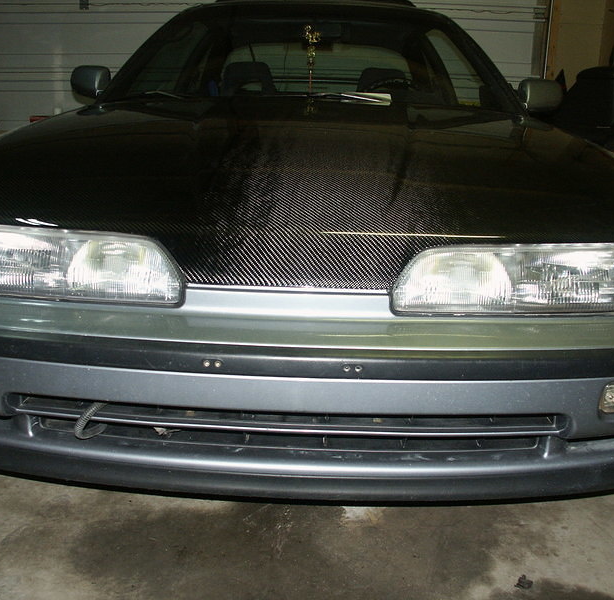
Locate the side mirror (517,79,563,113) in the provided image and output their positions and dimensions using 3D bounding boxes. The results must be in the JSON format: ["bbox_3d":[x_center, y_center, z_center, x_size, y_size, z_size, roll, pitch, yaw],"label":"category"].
[{"bbox_3d":[0.893,-0.784,2.570,0.175,0.122,0.115,2,16,1],"label":"side mirror"}]

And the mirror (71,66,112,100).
[{"bbox_3d":[-0.831,-0.840,2.601,0.175,0.122,0.115,2,16,1],"label":"mirror"}]

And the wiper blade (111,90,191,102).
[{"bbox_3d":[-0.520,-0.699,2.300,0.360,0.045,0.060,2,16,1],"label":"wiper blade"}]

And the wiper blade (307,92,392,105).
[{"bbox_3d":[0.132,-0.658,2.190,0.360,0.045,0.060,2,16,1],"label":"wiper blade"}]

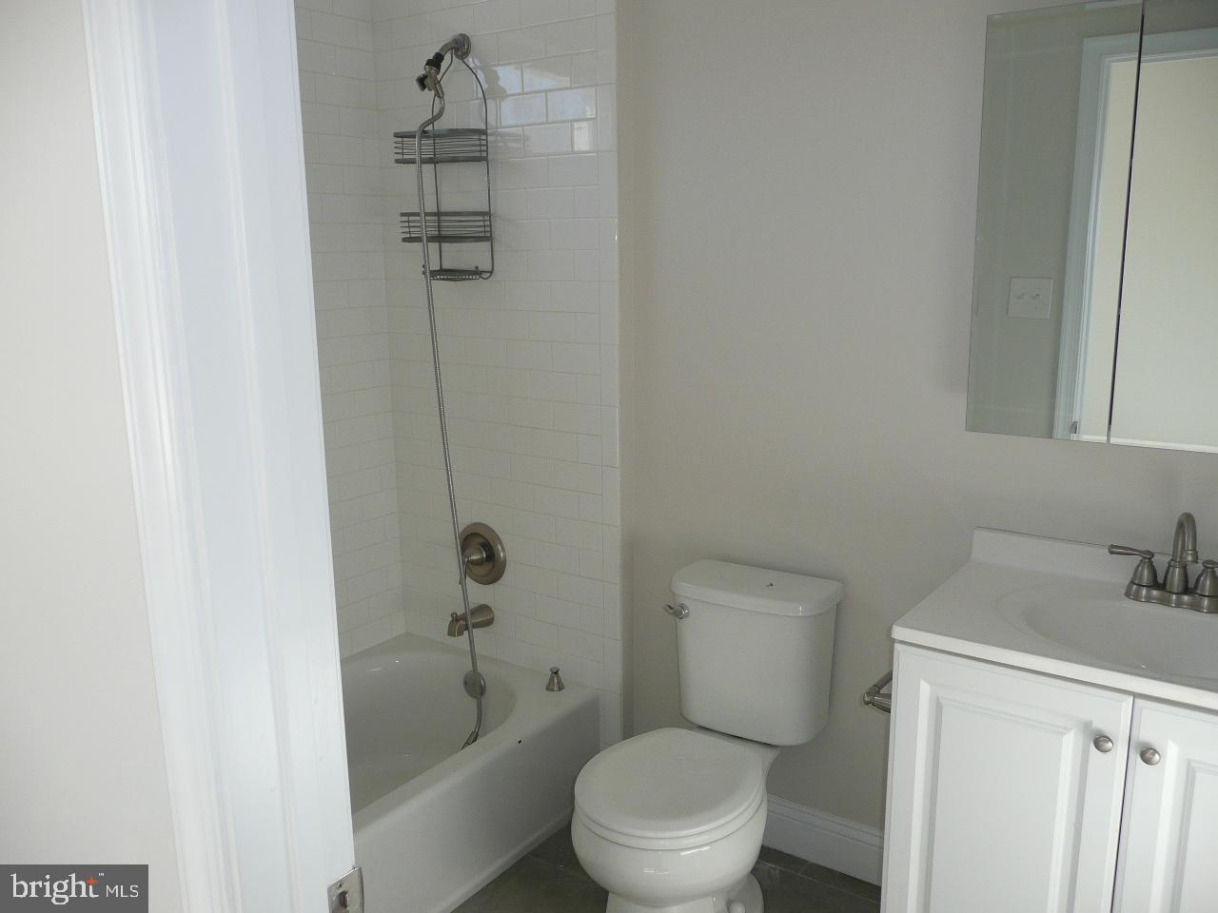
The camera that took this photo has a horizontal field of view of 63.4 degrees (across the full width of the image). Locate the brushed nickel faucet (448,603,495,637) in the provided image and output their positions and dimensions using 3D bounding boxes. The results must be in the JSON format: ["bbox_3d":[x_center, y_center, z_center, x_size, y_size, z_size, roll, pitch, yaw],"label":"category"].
[{"bbox_3d":[-0.401,0.468,2.819,0.062,0.080,0.148,7,14,35],"label":"brushed nickel faucet"}]

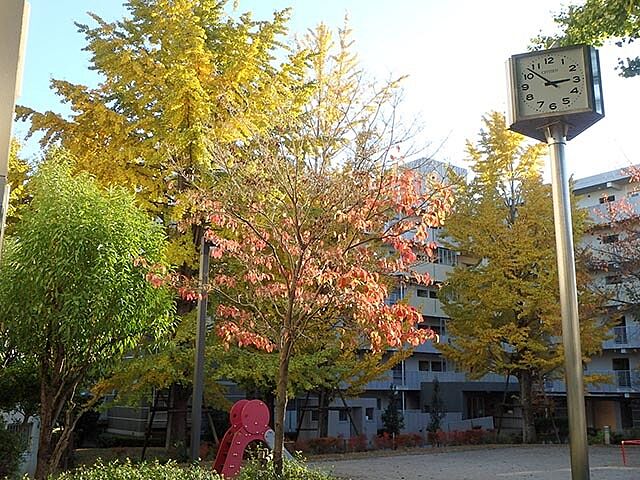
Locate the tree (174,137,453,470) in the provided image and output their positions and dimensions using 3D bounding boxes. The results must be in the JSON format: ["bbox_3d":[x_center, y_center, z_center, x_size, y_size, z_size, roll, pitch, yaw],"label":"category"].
[{"bbox_3d":[-0.129,0.897,10.237,4.320,5.330,3.810,0,-12,0],"label":"tree"}]

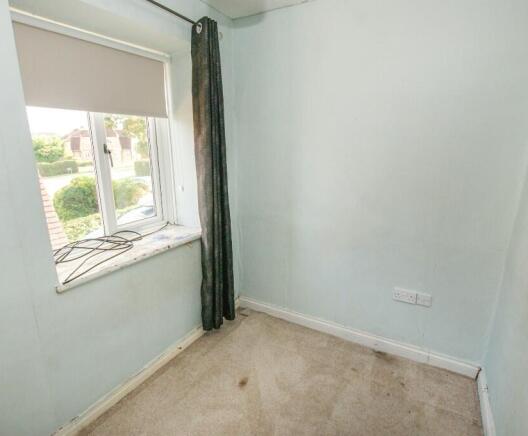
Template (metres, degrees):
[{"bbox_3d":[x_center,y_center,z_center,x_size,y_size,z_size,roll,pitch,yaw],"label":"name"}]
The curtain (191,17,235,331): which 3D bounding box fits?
[{"bbox_3d":[-0.361,-0.187,2.001,0.155,2.180,0.260,7,15,30],"label":"curtain"}]

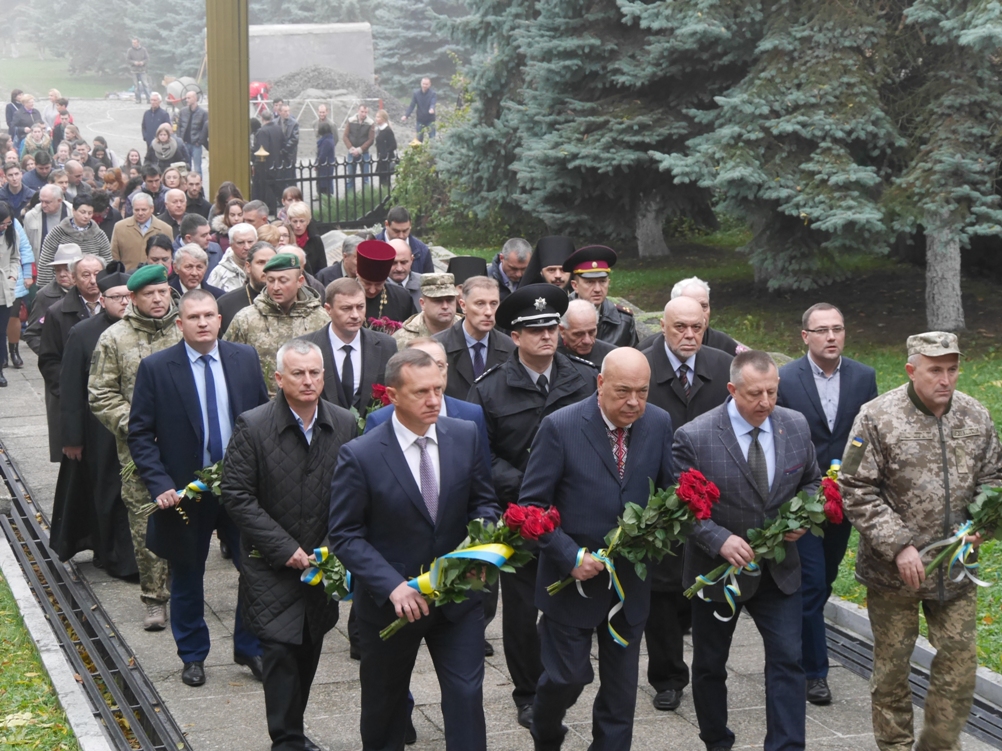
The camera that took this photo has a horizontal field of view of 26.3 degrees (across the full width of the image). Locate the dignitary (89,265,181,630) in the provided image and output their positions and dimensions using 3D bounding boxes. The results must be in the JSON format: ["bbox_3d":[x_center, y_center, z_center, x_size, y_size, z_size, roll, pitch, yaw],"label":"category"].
[{"bbox_3d":[-1.714,0.356,10.468,0.570,1.800,0.420,-3,8,-19],"label":"dignitary"}]

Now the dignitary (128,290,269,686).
[{"bbox_3d":[-1.373,0.497,9.820,0.660,1.780,0.480,-2,8,-16],"label":"dignitary"}]

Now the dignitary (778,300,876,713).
[{"bbox_3d":[1.459,0.538,9.600,0.500,1.760,0.430,-2,8,-14],"label":"dignitary"}]

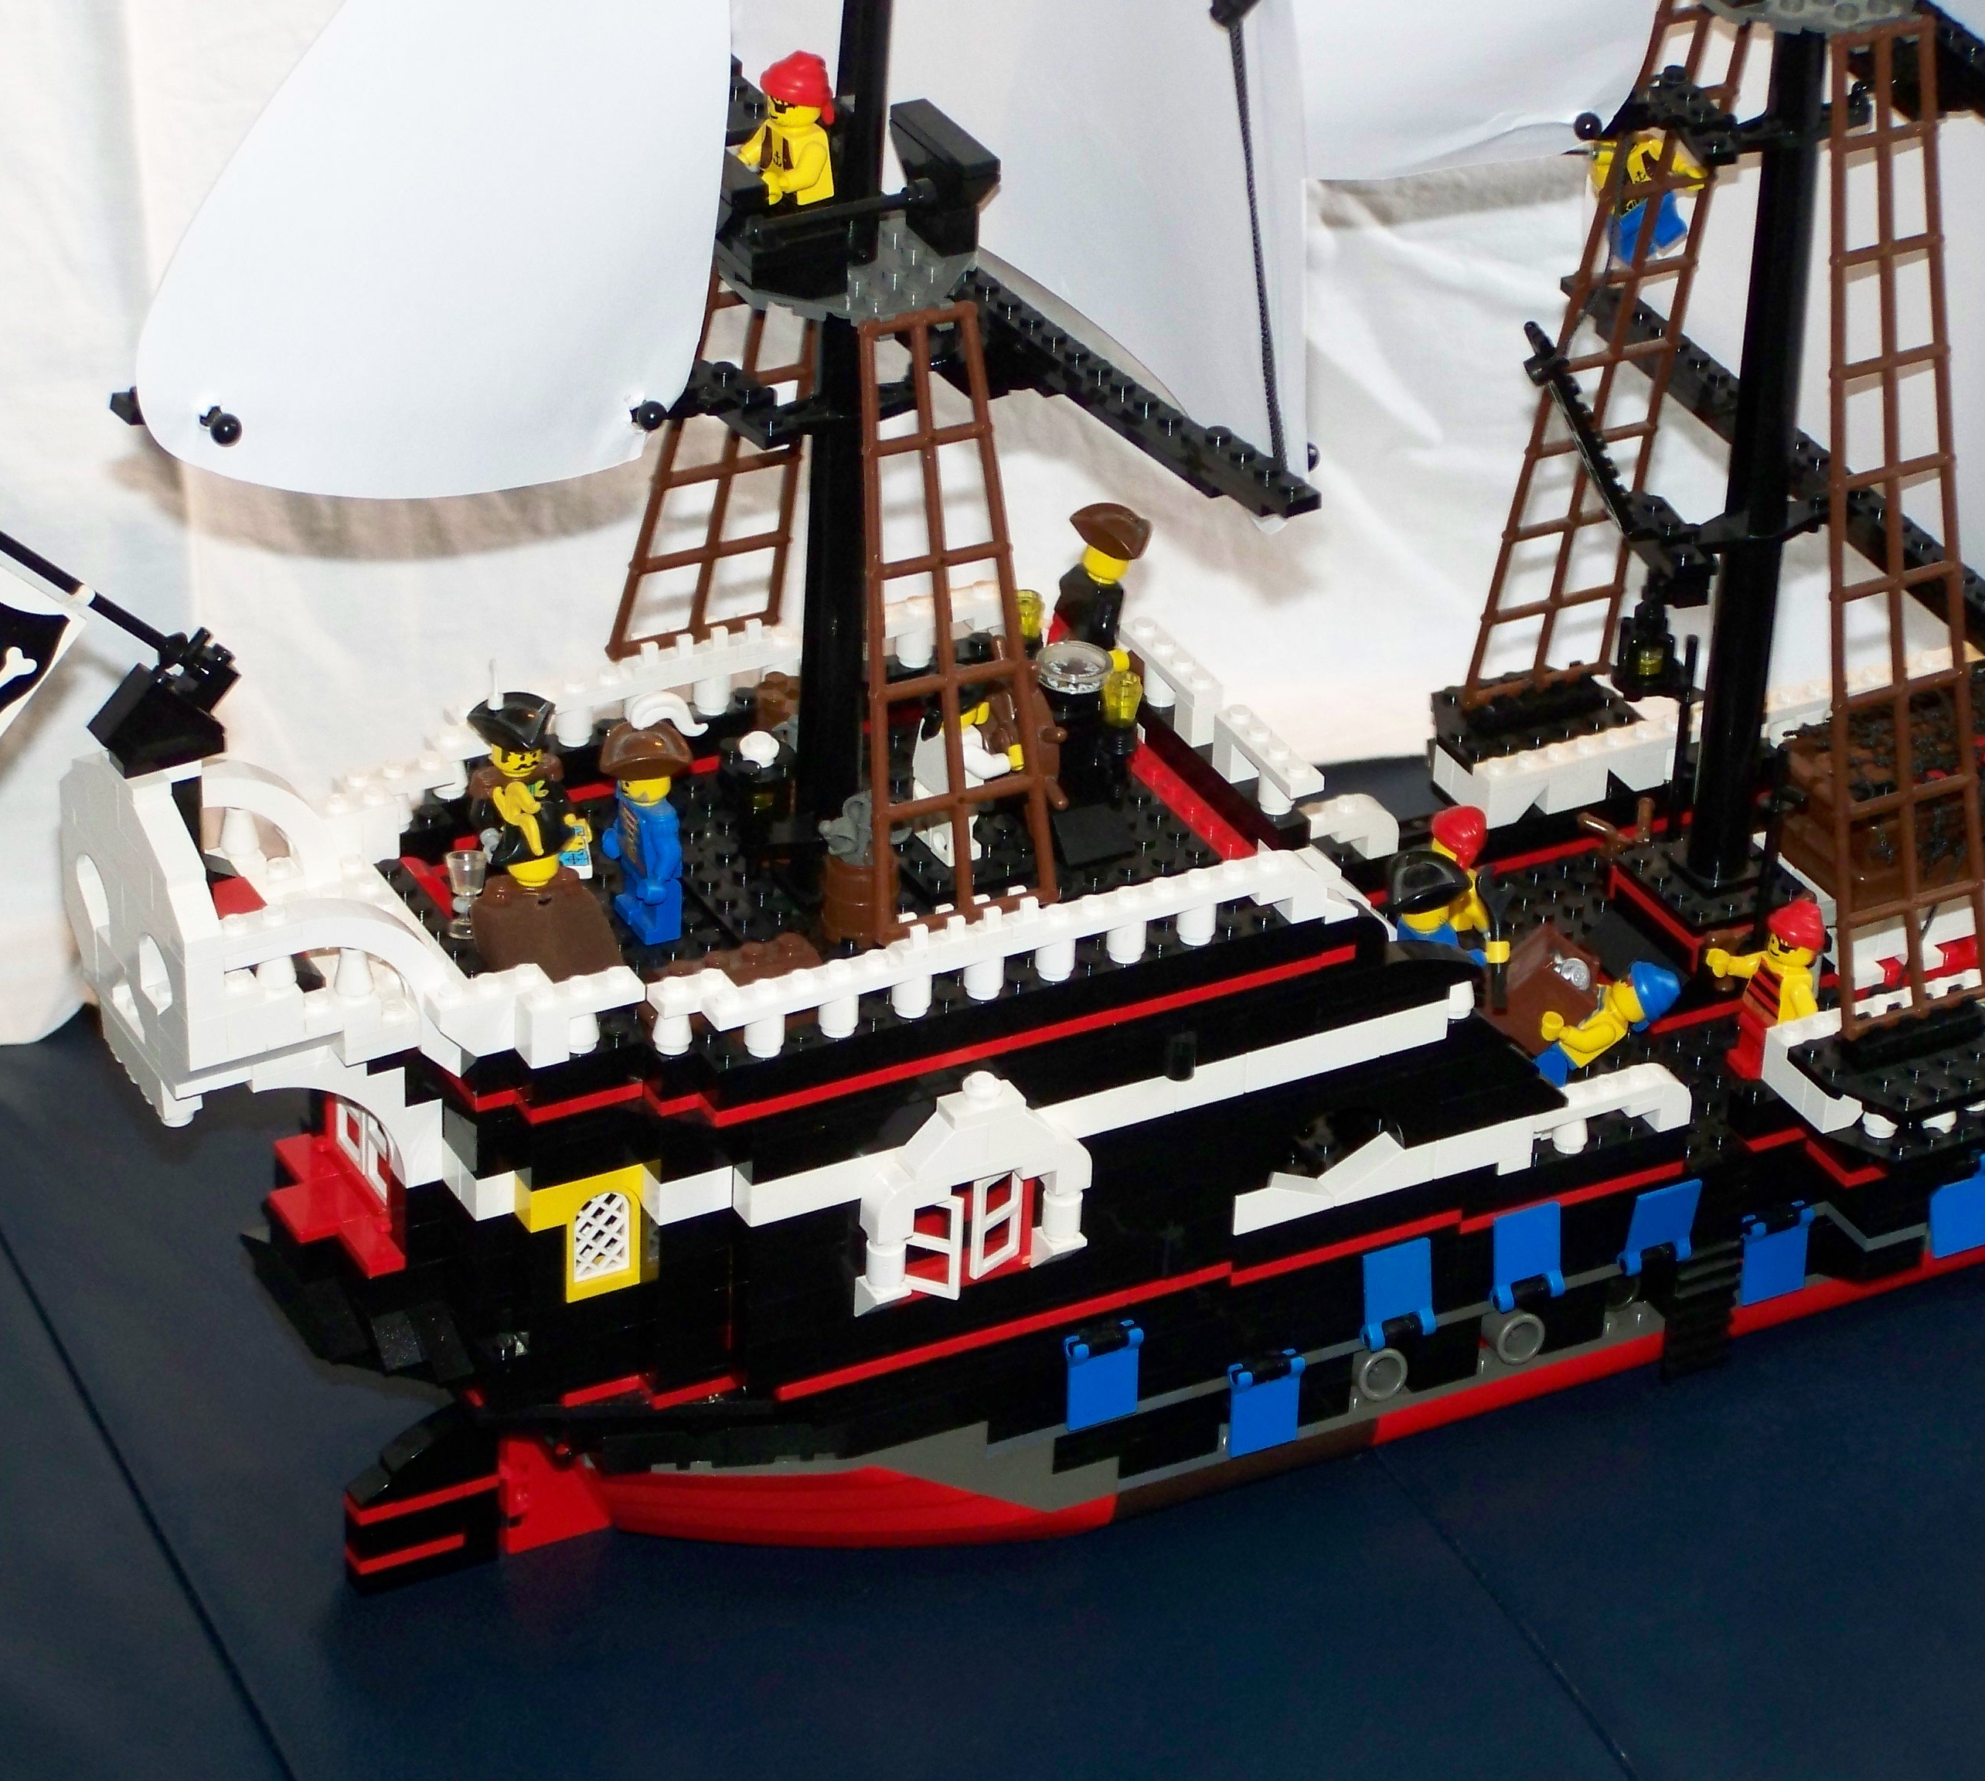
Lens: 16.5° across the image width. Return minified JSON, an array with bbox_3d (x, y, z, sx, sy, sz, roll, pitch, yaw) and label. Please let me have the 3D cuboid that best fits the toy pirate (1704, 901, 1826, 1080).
[{"bbox_3d":[0.170,0.023,1.494,0.026,0.041,0.023,-16,36,-27],"label":"toy pirate"}]

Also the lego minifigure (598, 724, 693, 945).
[{"bbox_3d":[-0.070,-0.013,1.374,0.020,0.045,0.024,-14,35,-25],"label":"lego minifigure"}]

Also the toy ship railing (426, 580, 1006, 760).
[{"bbox_3d":[-0.057,-0.042,1.433,0.138,0.016,0.016,-14,35,-25],"label":"toy ship railing"}]

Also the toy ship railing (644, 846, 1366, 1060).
[{"bbox_3d":[0.004,0.010,1.354,0.152,0.017,0.016,-14,35,-25],"label":"toy ship railing"}]

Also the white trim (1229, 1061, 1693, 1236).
[{"bbox_3d":[0.098,0.054,1.438,0.113,0.015,0.008,-14,35,-25],"label":"white trim"}]

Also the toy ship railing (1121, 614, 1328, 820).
[{"bbox_3d":[0.048,-0.035,1.429,0.008,0.015,0.072,-14,35,-25],"label":"toy ship railing"}]

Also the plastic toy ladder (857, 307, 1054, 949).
[{"bbox_3d":[-0.009,-0.051,1.321,0.041,0.124,0.004,-14,21,-25],"label":"plastic toy ladder"}]

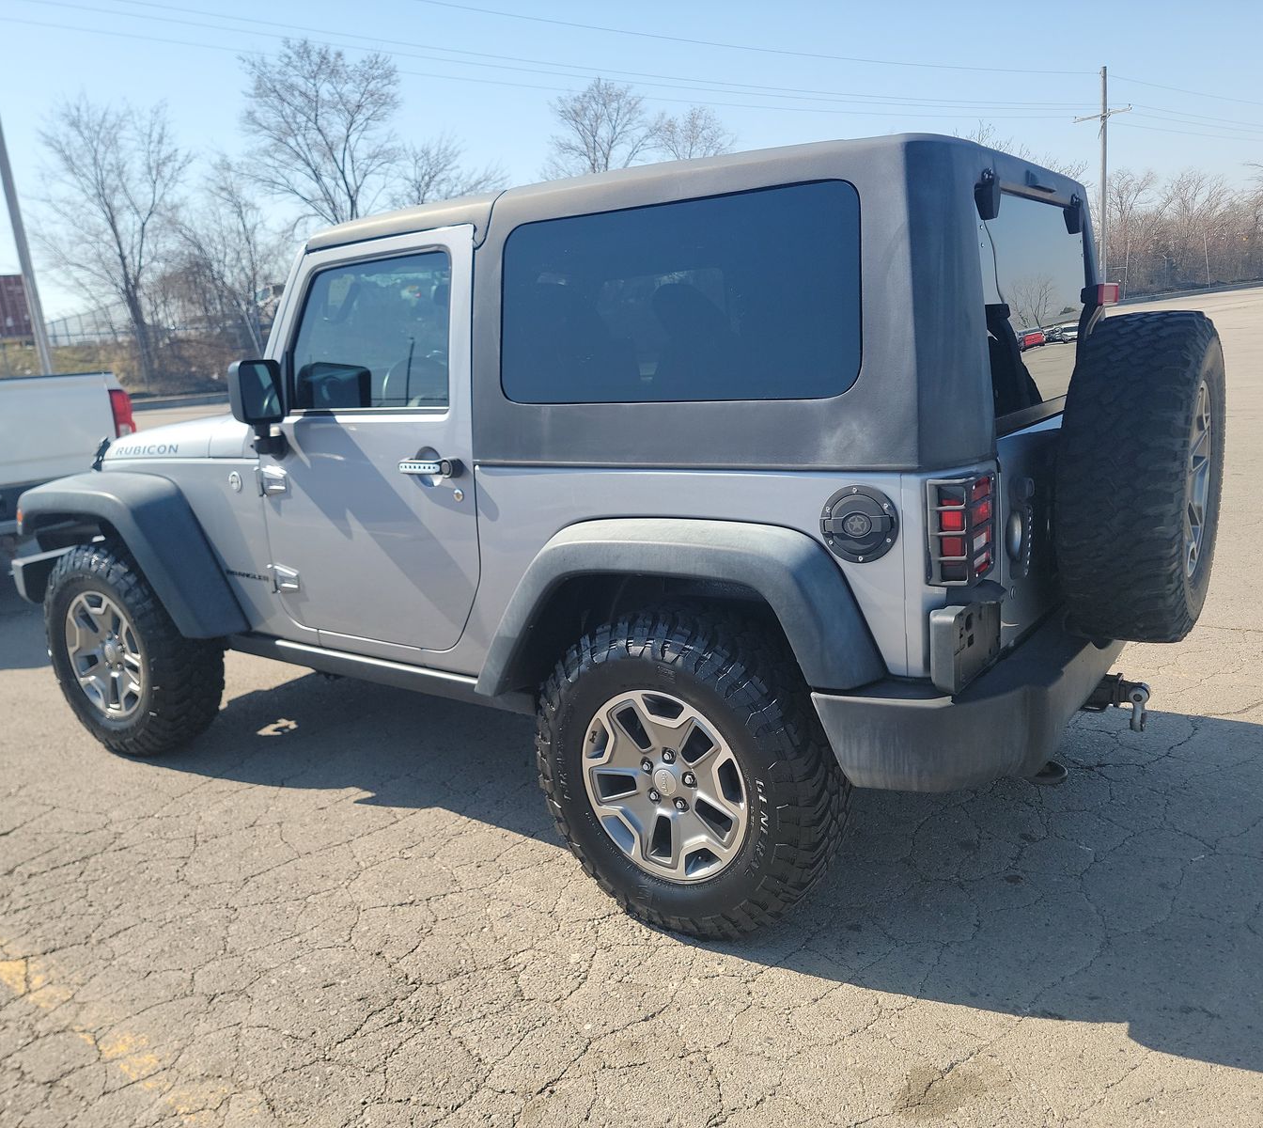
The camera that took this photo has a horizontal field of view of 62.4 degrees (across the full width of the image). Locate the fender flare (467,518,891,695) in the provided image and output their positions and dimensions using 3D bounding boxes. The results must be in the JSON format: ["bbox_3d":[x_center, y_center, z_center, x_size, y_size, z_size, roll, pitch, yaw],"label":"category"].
[{"bbox_3d":[0.050,0.128,2.357,1.045,0.458,0.161,5,15,35],"label":"fender flare"}]

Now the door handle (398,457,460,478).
[{"bbox_3d":[-0.533,-0.252,2.729,0.190,0.057,0.062,5,15,35],"label":"door handle"}]

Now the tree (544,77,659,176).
[{"bbox_3d":[-0.877,-12.619,37.970,4.020,9.280,3.620,-4,13,0],"label":"tree"}]

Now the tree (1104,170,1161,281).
[{"bbox_3d":[23.732,-15.681,49.384,2.560,5.540,2.300,2,14,25],"label":"tree"}]

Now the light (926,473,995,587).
[{"bbox_3d":[0.642,-0.072,2.034,0.093,0.207,0.135,5,15,35],"label":"light"}]

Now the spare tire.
[{"bbox_3d":[1.254,-0.207,2.545,0.262,0.800,0.800,6,16,35],"label":"spare tire"}]

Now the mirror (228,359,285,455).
[{"bbox_3d":[-1.069,-0.446,2.968,0.100,0.255,0.175,3,15,26],"label":"mirror"}]

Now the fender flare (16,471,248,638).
[{"bbox_3d":[-1.734,-0.070,3.661,1.140,0.505,0.286,5,15,35],"label":"fender flare"}]

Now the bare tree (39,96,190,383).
[{"bbox_3d":[-14.794,-9.127,30.148,4.010,7.670,3.610,-10,14,-23],"label":"bare tree"}]

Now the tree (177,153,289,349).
[{"bbox_3d":[-13.310,-9.997,35.000,4.100,7.300,4.000,-8,13,-19],"label":"tree"}]

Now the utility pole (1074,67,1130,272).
[{"bbox_3d":[20.334,-16.293,44.948,0.400,9.470,2.650,-13,16,-35],"label":"utility pole"}]

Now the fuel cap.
[{"bbox_3d":[0.452,-0.079,2.091,0.165,0.162,0.037,5,15,35],"label":"fuel cap"}]

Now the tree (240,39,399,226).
[{"bbox_3d":[-9.270,-10.832,31.948,4.610,9.470,4.150,-7,13,-14],"label":"tree"}]

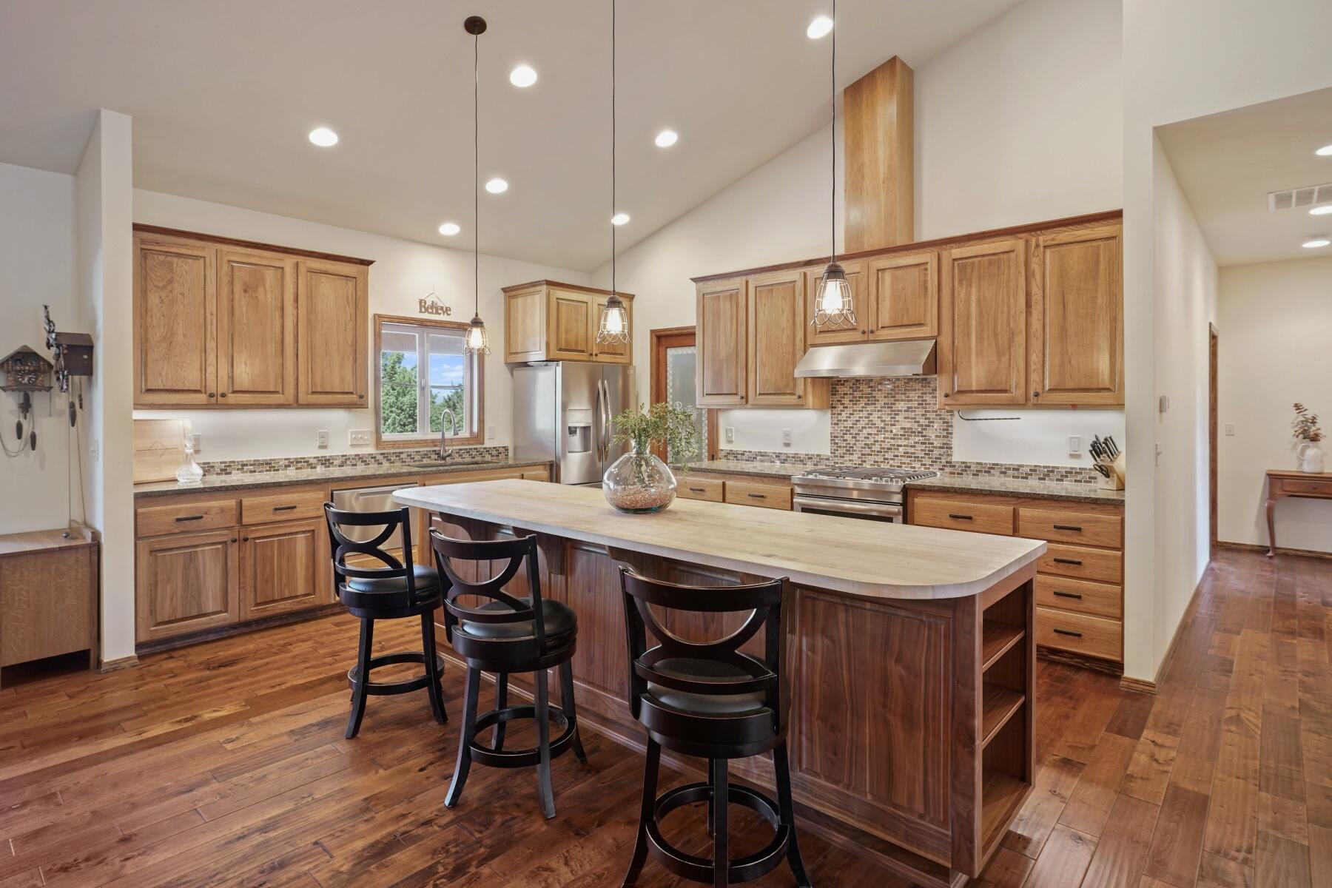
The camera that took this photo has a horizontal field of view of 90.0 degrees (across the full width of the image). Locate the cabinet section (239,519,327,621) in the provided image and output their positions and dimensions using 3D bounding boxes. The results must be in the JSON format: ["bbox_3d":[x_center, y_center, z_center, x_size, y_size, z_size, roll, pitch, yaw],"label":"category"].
[{"bbox_3d":[-2.570,0.752,4.311,0.550,0.555,0.491,2,3,41],"label":"cabinet section"}]

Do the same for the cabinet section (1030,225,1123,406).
[{"bbox_3d":[2.368,-0.688,3.796,0.448,0.967,0.335,2,3,41],"label":"cabinet section"}]

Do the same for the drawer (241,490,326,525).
[{"bbox_3d":[-2.575,0.396,4.372,0.450,0.157,0.500,2,3,42],"label":"drawer"}]

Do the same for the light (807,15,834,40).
[{"bbox_3d":[0.950,-2.577,4.107,0.180,0.030,0.180,-12,-8,-2],"label":"light"}]

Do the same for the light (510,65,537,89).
[{"bbox_3d":[-0.836,-2.164,3.905,0.170,0.030,0.170,-12,-9,-2],"label":"light"}]

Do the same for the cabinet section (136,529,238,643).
[{"bbox_3d":[-2.893,0.775,3.943,0.550,0.550,0.488,2,3,41],"label":"cabinet section"}]

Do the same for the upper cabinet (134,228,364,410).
[{"bbox_3d":[-2.788,-0.778,4.498,0.360,1.086,1.455,2,3,42],"label":"upper cabinet"}]

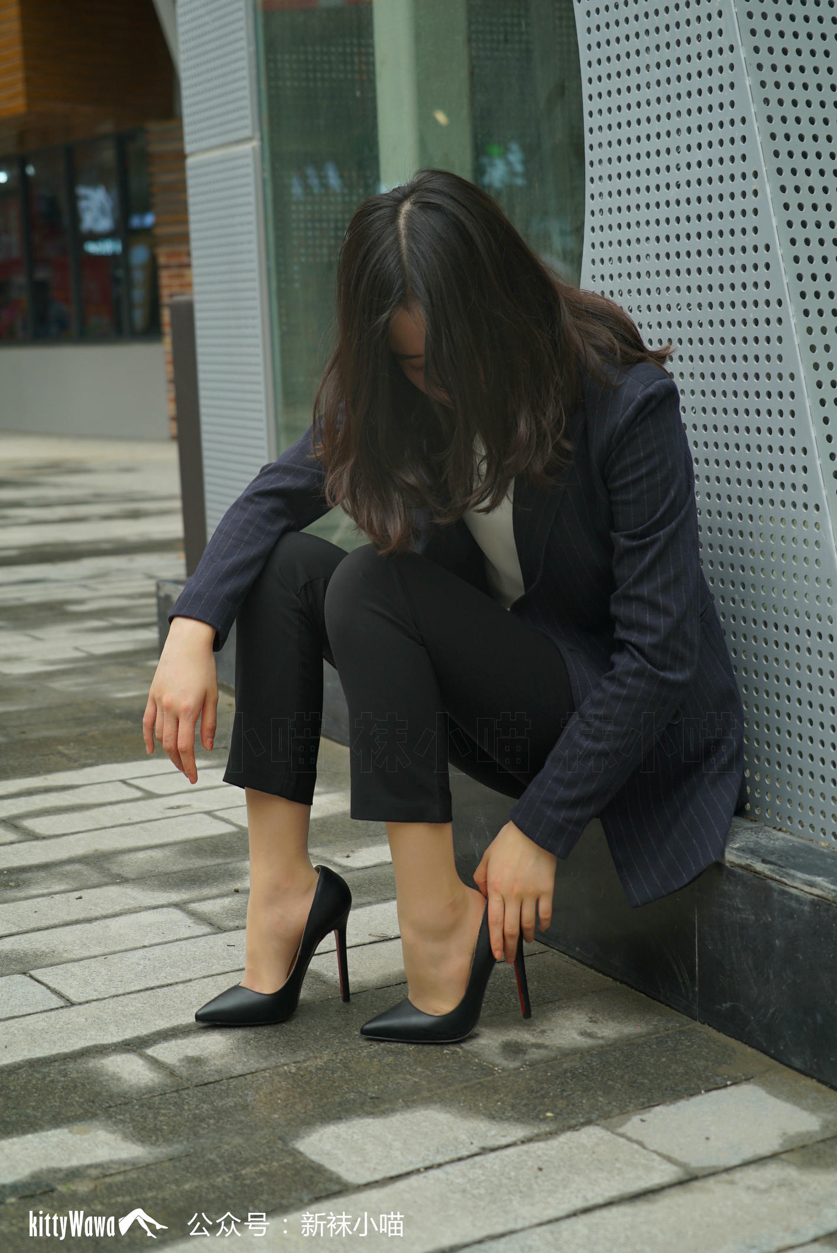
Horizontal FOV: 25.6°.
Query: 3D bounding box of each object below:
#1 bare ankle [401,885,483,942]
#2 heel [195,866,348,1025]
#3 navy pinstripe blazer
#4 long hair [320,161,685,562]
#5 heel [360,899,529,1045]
[{"bbox_3d":[0.025,0.330,2.129,0.082,0.062,0.066,-4,9,-15],"label":"bare ankle"},{"bbox_3d":[-0.175,0.383,2.203,0.194,0.168,0.075,-5,9,-23],"label":"heel"},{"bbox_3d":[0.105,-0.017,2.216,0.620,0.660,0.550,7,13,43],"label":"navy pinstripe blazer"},{"bbox_3d":[0.081,-0.300,2.070,0.300,0.420,0.310,3,10,30],"label":"long hair"},{"bbox_3d":[0.032,0.389,2.139,0.207,0.163,0.075,-4,9,-15],"label":"heel"}]

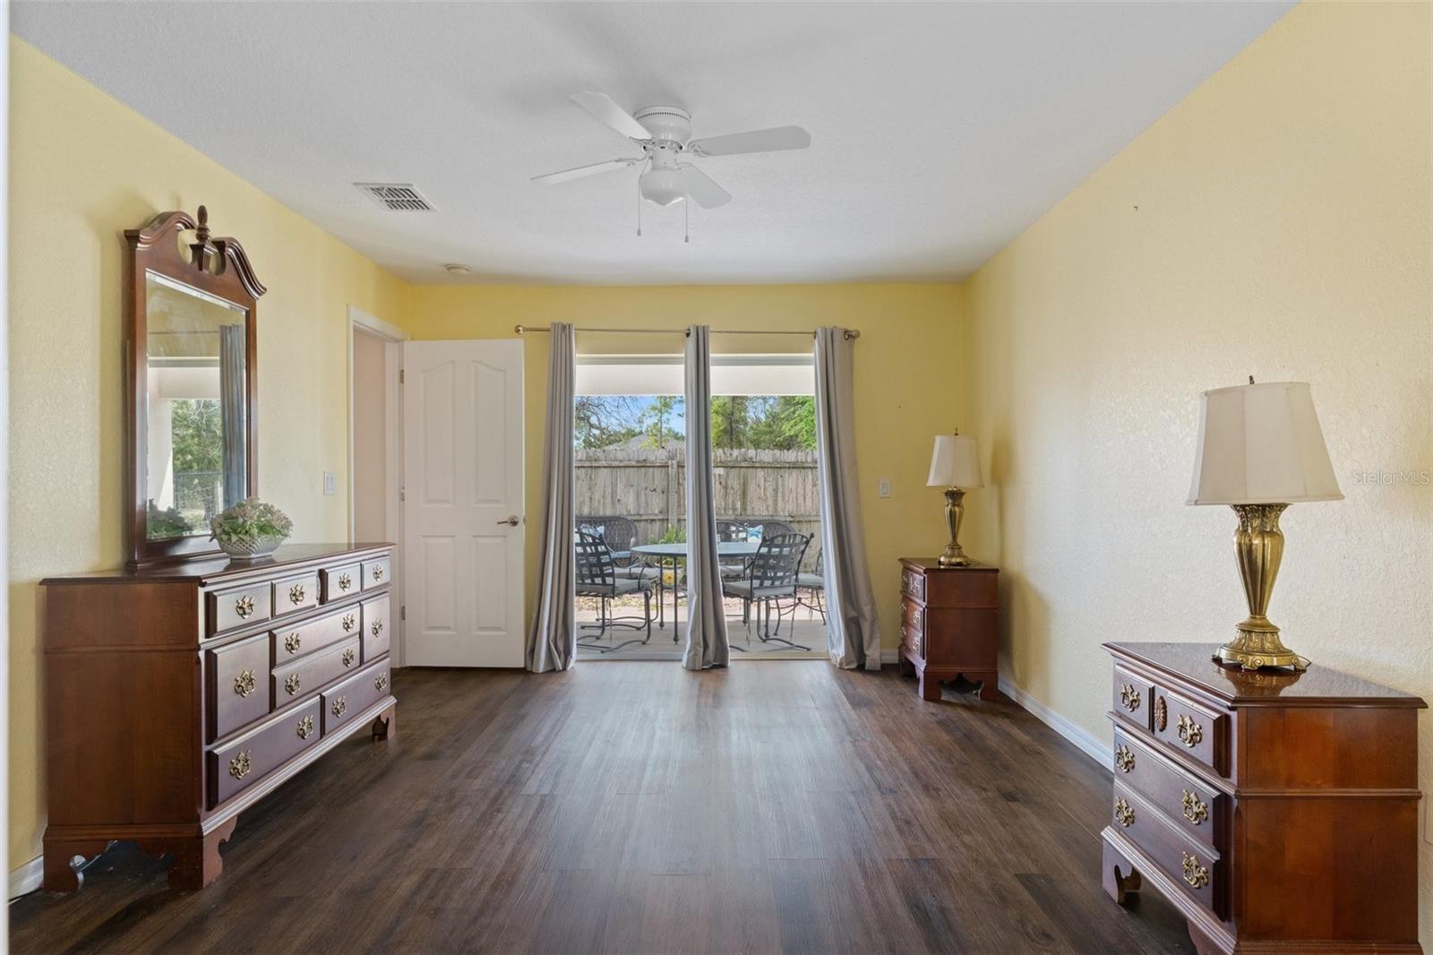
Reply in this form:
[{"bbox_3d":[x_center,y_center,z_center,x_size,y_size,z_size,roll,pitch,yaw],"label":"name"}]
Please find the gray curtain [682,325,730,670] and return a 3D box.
[{"bbox_3d":[-0.063,0.104,5.200,0.299,2.131,0.160,0,0,0],"label":"gray curtain"}]

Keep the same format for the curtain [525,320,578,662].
[{"bbox_3d":[-1.020,0.096,5.180,0.326,2.148,0.160,0,0,0],"label":"curtain"}]

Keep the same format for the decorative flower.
[{"bbox_3d":[-1.762,0.176,3.170,0.280,0.200,0.300,0,0,0],"label":"decorative flower"}]

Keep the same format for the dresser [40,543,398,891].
[{"bbox_3d":[-1.702,0.746,3.110,0.468,0.895,1.440,0,0,0],"label":"dresser"}]

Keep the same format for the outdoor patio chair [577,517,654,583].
[{"bbox_3d":[-1.450,0.940,10.400,1.000,0.930,0.780,0,0,-12],"label":"outdoor patio chair"}]

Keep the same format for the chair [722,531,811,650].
[{"bbox_3d":[0.325,0.842,6.330,0.580,0.900,0.670,0,0,-38],"label":"chair"}]

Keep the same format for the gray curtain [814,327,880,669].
[{"bbox_3d":[0.818,0.110,5.200,0.418,2.121,0.160,0,0,0],"label":"gray curtain"}]

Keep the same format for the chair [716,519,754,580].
[{"bbox_3d":[0.030,0.846,7.780,0.600,0.900,0.680,0,0,0],"label":"chair"}]

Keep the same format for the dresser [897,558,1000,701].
[{"bbox_3d":[1.303,0.841,4.735,0.412,0.714,0.615,0,0,0],"label":"dresser"}]

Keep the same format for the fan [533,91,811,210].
[{"bbox_3d":[-0.186,-1.098,2.920,1.030,0.300,1.030,0,0,0],"label":"fan"}]

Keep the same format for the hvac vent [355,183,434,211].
[{"bbox_3d":[-1.435,-1.250,3.745,0.262,0.020,0.355,0,0,0],"label":"hvac vent"}]

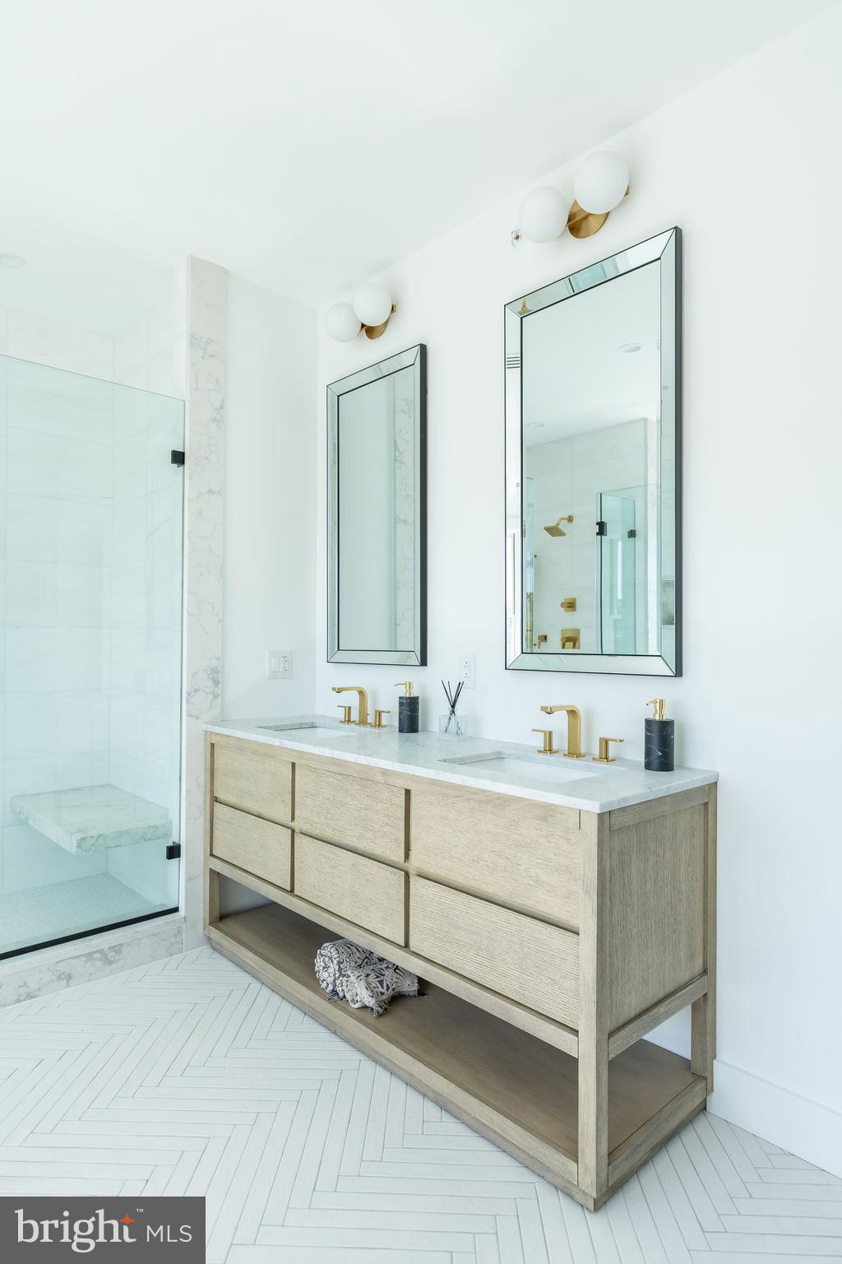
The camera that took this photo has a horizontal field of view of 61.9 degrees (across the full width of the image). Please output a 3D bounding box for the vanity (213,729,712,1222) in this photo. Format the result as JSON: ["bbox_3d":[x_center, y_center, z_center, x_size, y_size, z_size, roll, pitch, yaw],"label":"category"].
[{"bbox_3d":[-0.048,0.819,2.318,0.537,0.851,1.821,1,-1,-43],"label":"vanity"}]

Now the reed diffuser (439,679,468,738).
[{"bbox_3d":[0.115,0.273,2.446,0.073,0.199,0.073,1,-1,-43],"label":"reed diffuser"}]

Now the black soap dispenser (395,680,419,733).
[{"bbox_3d":[-0.055,0.281,2.614,0.103,0.188,0.075,1,-1,-43],"label":"black soap dispenser"}]

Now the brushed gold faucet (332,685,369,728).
[{"bbox_3d":[-0.276,0.298,2.796,0.163,0.158,0.052,1,-1,-43],"label":"brushed gold faucet"}]

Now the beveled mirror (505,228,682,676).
[{"bbox_3d":[0.498,-0.489,2.131,0.031,1.223,0.604,1,-1,-43],"label":"beveled mirror"}]

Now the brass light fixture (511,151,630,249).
[{"bbox_3d":[0.452,-1.284,2.095,0.176,0.153,0.357,1,-1,-43],"label":"brass light fixture"}]

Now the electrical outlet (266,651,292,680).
[{"bbox_3d":[-0.613,0.143,3.052,0.123,0.124,0.008,1,-1,-43],"label":"electrical outlet"}]

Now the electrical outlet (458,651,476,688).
[{"bbox_3d":[0.166,0.138,2.494,0.008,0.125,0.079,1,-1,-43],"label":"electrical outlet"}]

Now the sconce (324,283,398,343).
[{"bbox_3d":[-0.241,-1.274,2.849,0.176,0.153,0.357,1,-1,-43],"label":"sconce"}]

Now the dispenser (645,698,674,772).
[{"bbox_3d":[0.626,0.272,1.859,0.101,0.187,0.075,1,-1,-43],"label":"dispenser"}]

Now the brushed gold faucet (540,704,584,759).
[{"bbox_3d":[0.413,0.289,2.042,0.165,0.156,0.052,1,-1,-43],"label":"brushed gold faucet"}]

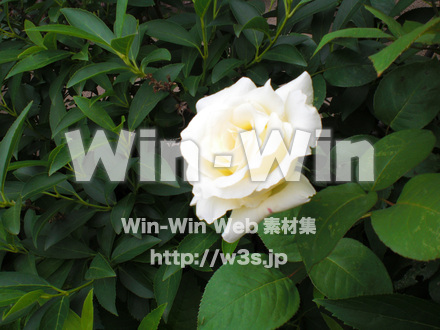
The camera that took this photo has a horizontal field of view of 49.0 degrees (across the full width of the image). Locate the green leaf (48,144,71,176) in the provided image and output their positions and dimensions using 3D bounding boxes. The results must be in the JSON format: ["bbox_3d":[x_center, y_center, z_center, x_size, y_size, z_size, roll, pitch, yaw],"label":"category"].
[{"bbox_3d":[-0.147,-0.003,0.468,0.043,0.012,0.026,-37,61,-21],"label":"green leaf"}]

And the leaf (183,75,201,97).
[{"bbox_3d":[-0.032,-0.093,0.562,0.021,0.010,0.034,-5,64,-2],"label":"leaf"}]

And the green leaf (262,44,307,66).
[{"bbox_3d":[0.070,-0.116,0.522,0.051,0.010,0.025,14,48,17],"label":"green leaf"}]

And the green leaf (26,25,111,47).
[{"bbox_3d":[-0.144,-0.123,0.463,0.080,0.012,0.020,10,20,-11],"label":"green leaf"}]

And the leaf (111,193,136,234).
[{"bbox_3d":[-0.092,0.048,0.480,0.022,0.010,0.045,19,77,5],"label":"leaf"}]

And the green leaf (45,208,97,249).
[{"bbox_3d":[-0.156,0.067,0.505,0.063,0.010,0.025,-36,55,-19],"label":"green leaf"}]

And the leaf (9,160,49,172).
[{"bbox_3d":[-0.195,0.002,0.495,0.044,0.010,0.020,-4,24,-13],"label":"leaf"}]

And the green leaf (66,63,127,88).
[{"bbox_3d":[-0.133,-0.098,0.527,0.073,0.012,0.027,-22,50,-20],"label":"green leaf"}]

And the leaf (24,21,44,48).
[{"bbox_3d":[-0.217,-0.154,0.570,0.016,0.009,0.047,-33,77,-23],"label":"leaf"}]

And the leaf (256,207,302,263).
[{"bbox_3d":[0.054,0.058,0.410,0.054,0.012,0.056,-8,60,-11],"label":"leaf"}]

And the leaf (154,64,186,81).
[{"bbox_3d":[-0.054,-0.097,0.497,0.039,0.008,0.021,-17,57,-7],"label":"leaf"}]

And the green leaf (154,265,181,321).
[{"bbox_3d":[-0.047,0.122,0.460,0.027,0.056,0.011,7,-11,-2],"label":"green leaf"}]

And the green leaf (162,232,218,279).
[{"bbox_3d":[-0.026,0.084,0.443,0.068,0.010,0.025,-38,61,-13],"label":"green leaf"}]

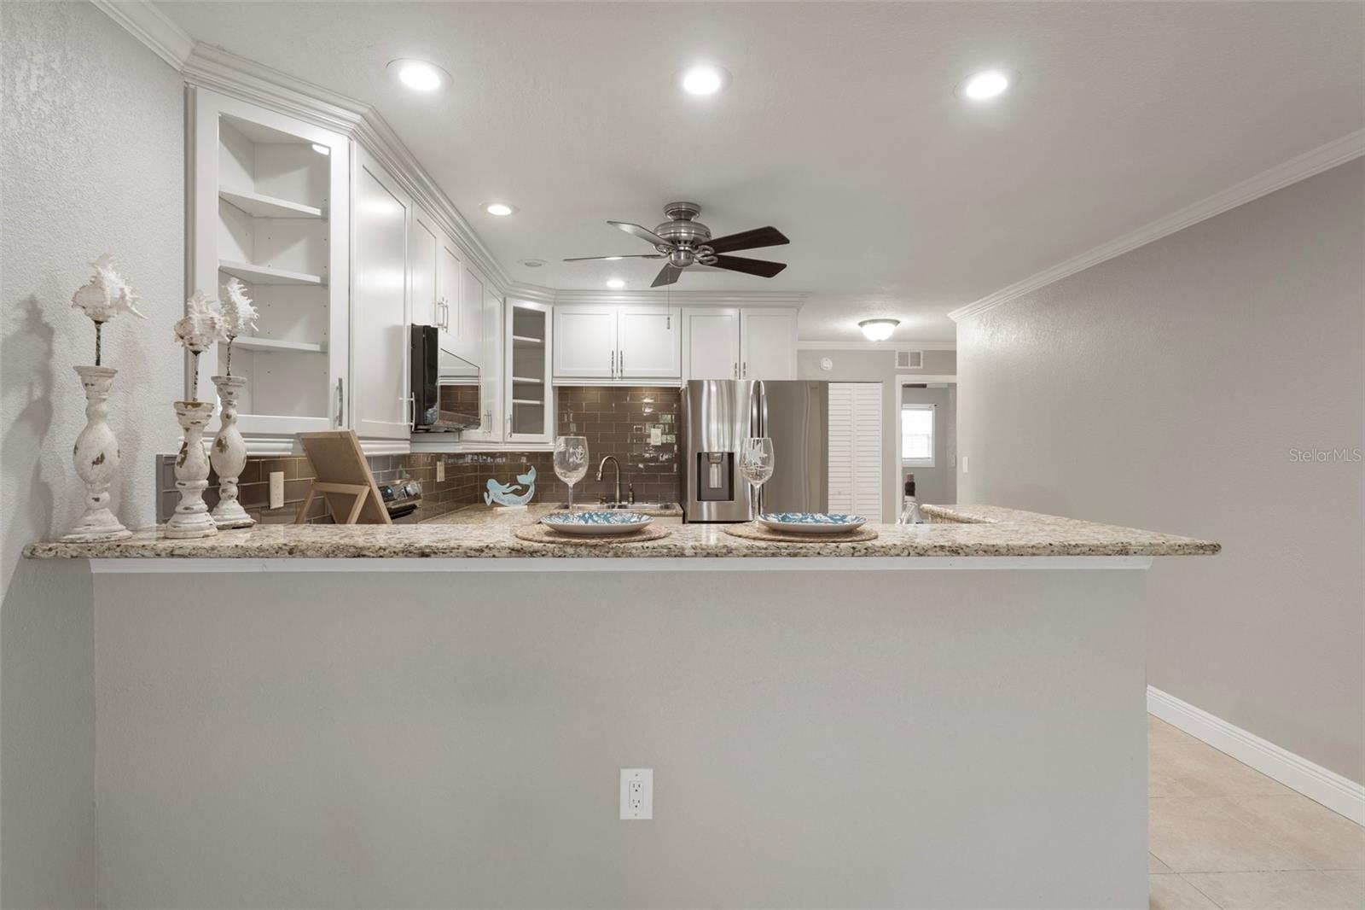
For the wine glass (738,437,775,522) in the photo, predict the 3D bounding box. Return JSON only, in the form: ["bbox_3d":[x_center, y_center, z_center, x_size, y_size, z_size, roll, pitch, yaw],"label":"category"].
[{"bbox_3d":[0.190,0.069,1.640,0.090,0.226,0.090,0,1,-3],"label":"wine glass"}]

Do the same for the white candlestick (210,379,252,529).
[{"bbox_3d":[-1.174,-0.007,1.675,0.104,0.387,0.104,0,1,-3],"label":"white candlestick"}]

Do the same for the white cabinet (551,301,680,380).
[{"bbox_3d":[-0.466,-0.785,4.724,0.895,0.529,0.372,0,0,-2],"label":"white cabinet"}]

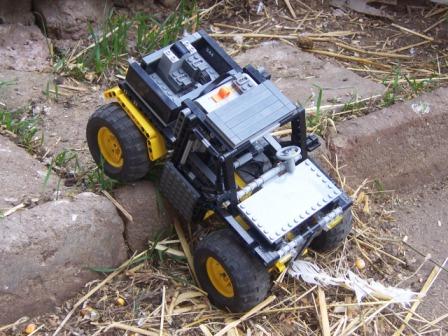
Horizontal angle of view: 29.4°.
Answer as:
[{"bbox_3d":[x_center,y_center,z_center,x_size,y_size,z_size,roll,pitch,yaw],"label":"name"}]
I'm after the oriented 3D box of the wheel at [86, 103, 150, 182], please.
[{"bbox_3d":[-0.105,-0.026,0.875,0.042,0.082,0.082,-30,48,-32],"label":"wheel"}]

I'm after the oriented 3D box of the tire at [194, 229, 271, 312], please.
[{"bbox_3d":[0.006,0.100,0.828,0.042,0.082,0.082,-27,47,-29],"label":"tire"}]

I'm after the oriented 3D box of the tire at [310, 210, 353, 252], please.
[{"bbox_3d":[0.094,0.047,0.889,0.042,0.082,0.082,-27,47,-29],"label":"tire"}]

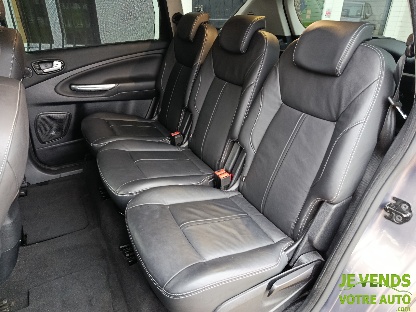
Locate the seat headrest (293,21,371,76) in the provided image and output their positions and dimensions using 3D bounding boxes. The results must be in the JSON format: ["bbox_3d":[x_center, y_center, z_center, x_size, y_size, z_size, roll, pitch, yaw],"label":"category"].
[{"bbox_3d":[0.369,-0.332,0.881,0.108,0.165,0.201,1,23,-33],"label":"seat headrest"}]

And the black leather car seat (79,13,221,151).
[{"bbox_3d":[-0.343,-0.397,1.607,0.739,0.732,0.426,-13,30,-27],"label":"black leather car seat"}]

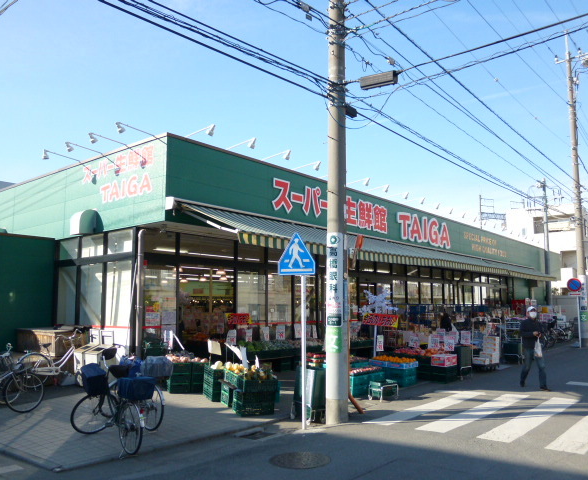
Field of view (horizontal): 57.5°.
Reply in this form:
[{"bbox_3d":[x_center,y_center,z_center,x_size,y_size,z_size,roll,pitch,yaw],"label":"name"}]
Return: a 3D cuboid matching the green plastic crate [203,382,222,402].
[{"bbox_3d":[-1.388,2.870,10.030,0.420,0.190,0.600,3,-8,-23],"label":"green plastic crate"}]

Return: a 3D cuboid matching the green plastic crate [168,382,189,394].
[{"bbox_3d":[-2.275,2.939,10.761,0.420,0.190,0.520,2,-7,-16],"label":"green plastic crate"}]

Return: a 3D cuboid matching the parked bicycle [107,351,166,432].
[{"bbox_3d":[-2.469,2.279,8.287,1.780,1.100,0.600,-7,-10,43],"label":"parked bicycle"}]

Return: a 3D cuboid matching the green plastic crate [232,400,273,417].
[{"bbox_3d":[-0.659,2.769,8.890,0.560,0.190,0.450,3,-8,-22],"label":"green plastic crate"}]

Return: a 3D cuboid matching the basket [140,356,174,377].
[{"bbox_3d":[-1.930,1.791,7.580,0.400,0.250,0.330,5,-8,-32],"label":"basket"}]

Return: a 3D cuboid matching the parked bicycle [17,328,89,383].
[{"bbox_3d":[-4.756,2.424,11.021,0.570,1.050,1.780,-6,-10,40],"label":"parked bicycle"}]

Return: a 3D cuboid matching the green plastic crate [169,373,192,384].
[{"bbox_3d":[-2.227,2.705,10.668,0.400,0.200,0.600,1,-7,-6],"label":"green plastic crate"}]

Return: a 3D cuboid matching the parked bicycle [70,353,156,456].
[{"bbox_3d":[-2.380,2.165,7.136,0.620,1.100,1.740,7,-10,-44],"label":"parked bicycle"}]

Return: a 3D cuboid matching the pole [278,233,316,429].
[{"bbox_3d":[0.052,1.327,7.978,0.600,2.889,0.110,-3,-8,22],"label":"pole"}]

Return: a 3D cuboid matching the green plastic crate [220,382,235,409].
[{"bbox_3d":[-1.006,2.747,9.607,0.460,0.370,0.450,3,-8,-22],"label":"green plastic crate"}]

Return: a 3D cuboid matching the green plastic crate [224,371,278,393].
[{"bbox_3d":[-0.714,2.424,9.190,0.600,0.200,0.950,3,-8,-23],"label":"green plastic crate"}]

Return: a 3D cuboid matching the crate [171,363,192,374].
[{"bbox_3d":[-2.228,2.512,10.693,0.400,0.200,0.600,1,-7,-6],"label":"crate"}]

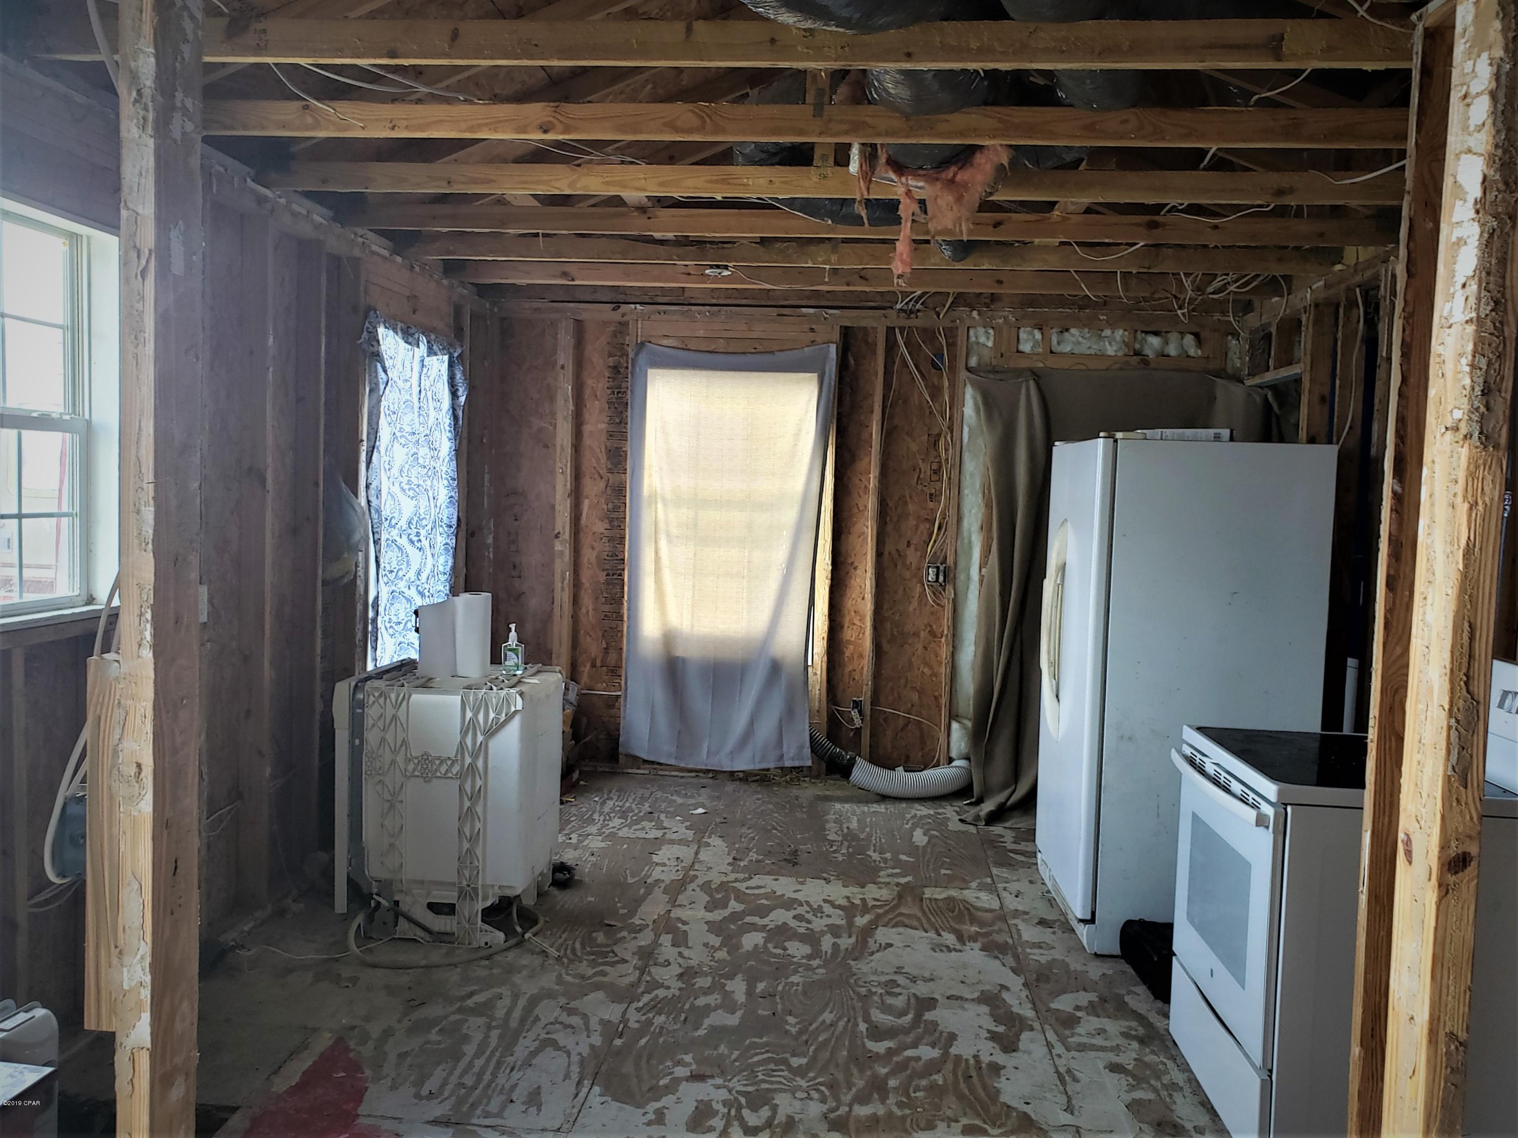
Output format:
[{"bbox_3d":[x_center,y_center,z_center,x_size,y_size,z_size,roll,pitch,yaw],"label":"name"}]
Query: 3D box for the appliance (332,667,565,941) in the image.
[{"bbox_3d":[-1.067,0.790,4.042,0.615,0.844,0.600,2,4,5],"label":"appliance"}]

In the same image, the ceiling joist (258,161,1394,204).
[{"bbox_3d":[0.268,-1.248,3.683,3.880,0.089,0.038,2,4,5],"label":"ceiling joist"}]

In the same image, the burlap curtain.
[{"bbox_3d":[1.763,0.103,5.722,1.520,2.200,0.480,2,3,5],"label":"burlap curtain"}]

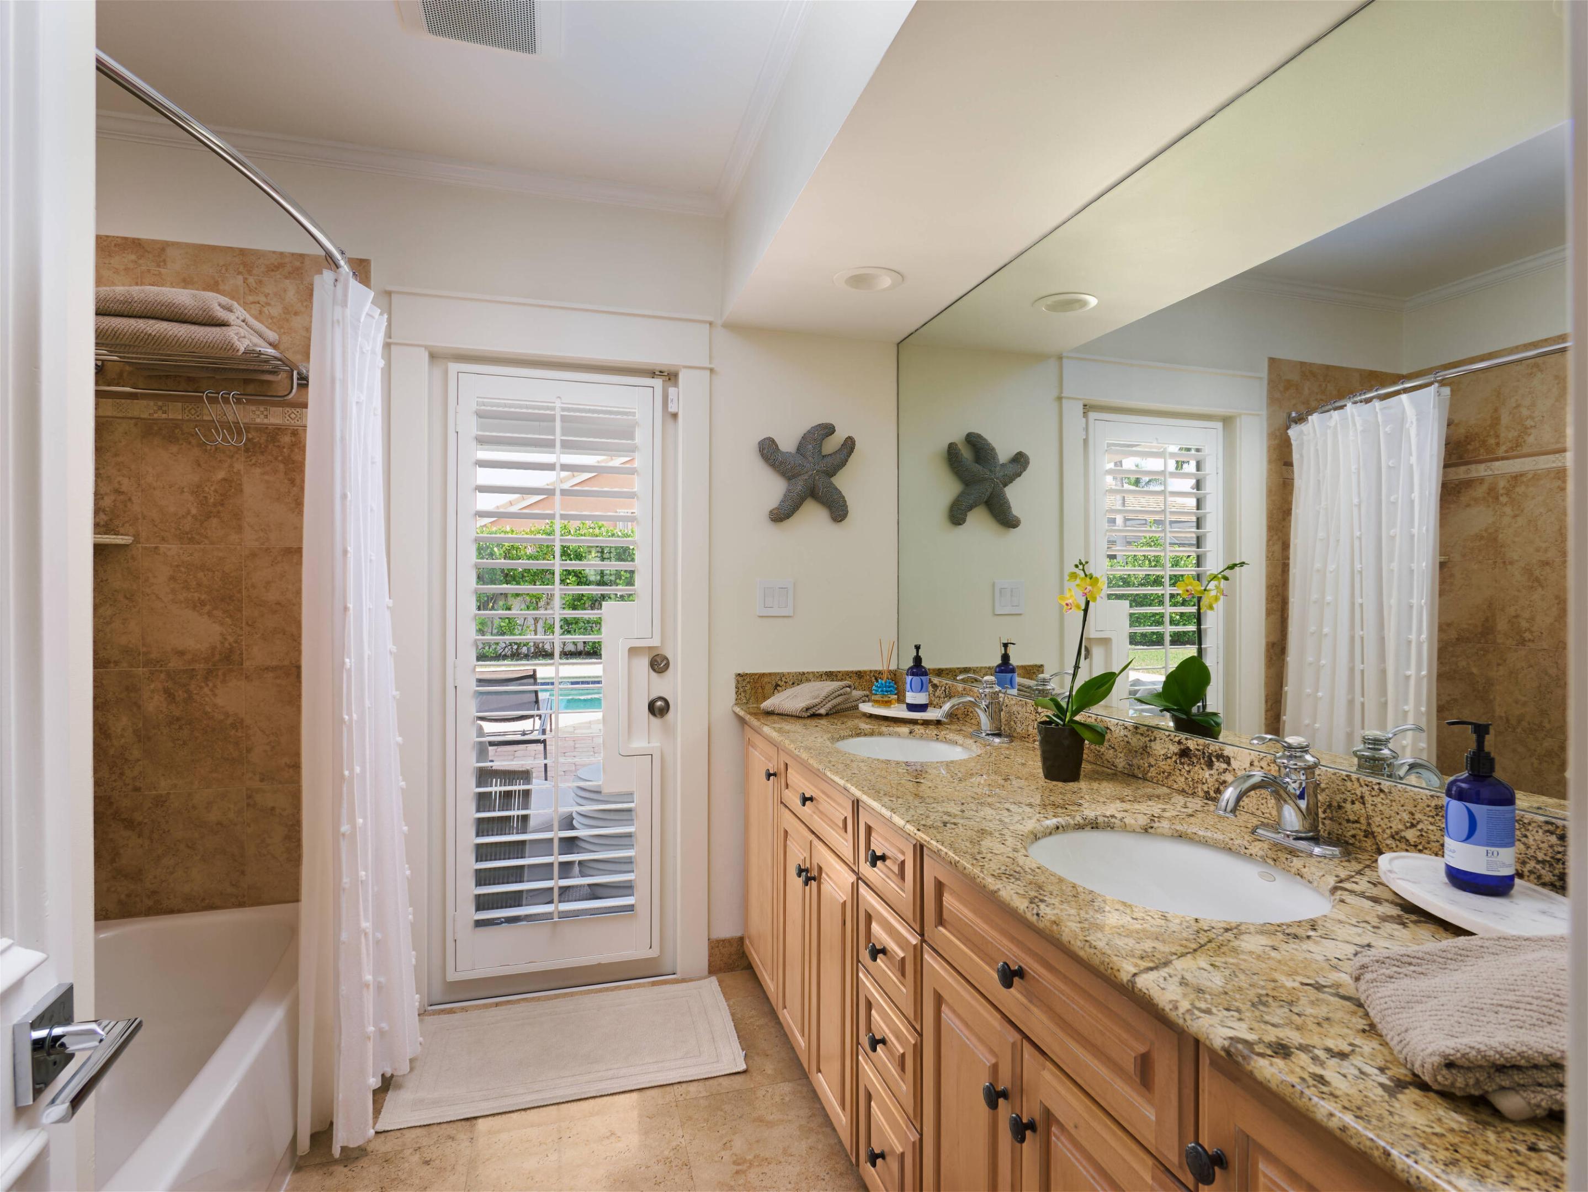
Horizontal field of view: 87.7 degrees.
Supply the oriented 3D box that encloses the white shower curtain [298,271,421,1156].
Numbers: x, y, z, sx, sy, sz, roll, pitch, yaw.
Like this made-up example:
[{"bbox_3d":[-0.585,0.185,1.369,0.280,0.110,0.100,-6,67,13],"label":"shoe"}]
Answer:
[{"bbox_3d":[-1.049,0.231,2.023,0.240,1.860,0.660,0,0,-16],"label":"white shower curtain"}]

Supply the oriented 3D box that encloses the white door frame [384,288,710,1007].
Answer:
[{"bbox_3d":[-0.750,0.171,2.626,0.975,2.165,0.120,0,0,-16],"label":"white door frame"}]

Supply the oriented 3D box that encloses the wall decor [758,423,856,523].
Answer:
[{"bbox_3d":[0.045,-0.400,2.706,0.331,0.311,0.050,0,0,-16],"label":"wall decor"}]

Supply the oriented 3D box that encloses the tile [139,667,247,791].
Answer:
[{"bbox_3d":[-1.644,0.365,2.268,0.242,0.333,0.010,0,0,-16],"label":"tile"}]

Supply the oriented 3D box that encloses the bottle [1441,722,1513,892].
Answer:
[{"bbox_3d":[0.791,0.240,0.953,0.070,0.189,0.064,0,0,-7],"label":"bottle"}]

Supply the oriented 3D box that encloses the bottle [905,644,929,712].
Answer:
[{"bbox_3d":[0.352,0.236,2.350,0.064,0.189,0.068,0,0,9],"label":"bottle"}]

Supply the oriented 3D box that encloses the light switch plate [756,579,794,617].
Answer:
[{"bbox_3d":[-0.060,0.009,2.781,0.124,0.121,0.009,0,0,-16],"label":"light switch plate"}]

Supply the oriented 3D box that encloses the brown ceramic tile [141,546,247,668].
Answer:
[{"bbox_3d":[-1.644,0.031,2.266,0.242,0.333,0.010,0,0,-16],"label":"brown ceramic tile"}]

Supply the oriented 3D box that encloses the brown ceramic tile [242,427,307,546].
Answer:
[{"bbox_3d":[-1.410,-0.304,2.330,0.242,0.333,0.010,0,0,-16],"label":"brown ceramic tile"}]

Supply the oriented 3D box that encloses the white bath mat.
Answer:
[{"bbox_3d":[-0.603,1.216,2.262,0.868,0.012,0.530,0,0,-16],"label":"white bath mat"}]

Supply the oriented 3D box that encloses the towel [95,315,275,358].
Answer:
[{"bbox_3d":[-1.579,-0.653,2.142,0.370,0.085,0.240,0,0,-16],"label":"towel"}]

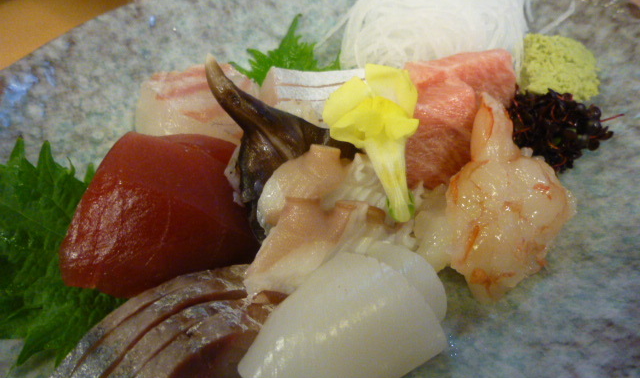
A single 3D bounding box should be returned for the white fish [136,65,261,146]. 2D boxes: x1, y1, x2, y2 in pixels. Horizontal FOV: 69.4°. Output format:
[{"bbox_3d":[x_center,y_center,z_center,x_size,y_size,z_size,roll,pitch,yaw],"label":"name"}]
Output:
[{"bbox_3d":[-0.046,-0.029,0.178,0.042,0.021,0.033,-8,47,-5],"label":"white fish"}]

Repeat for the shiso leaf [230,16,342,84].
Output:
[{"bbox_3d":[-0.014,-0.056,0.201,0.046,0.019,0.046,-2,47,0],"label":"shiso leaf"}]

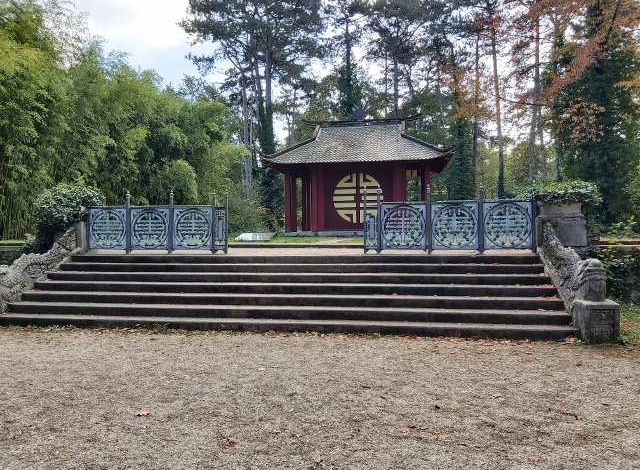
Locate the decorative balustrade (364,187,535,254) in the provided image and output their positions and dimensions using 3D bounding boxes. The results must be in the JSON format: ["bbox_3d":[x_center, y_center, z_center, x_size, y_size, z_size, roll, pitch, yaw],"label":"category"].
[{"bbox_3d":[2.394,-0.288,9.041,3.150,1.310,0.120,0,2,9],"label":"decorative balustrade"}]

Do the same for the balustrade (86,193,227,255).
[{"bbox_3d":[-3.435,-0.243,9.982,3.160,1.310,0.120,0,2,9],"label":"balustrade"}]

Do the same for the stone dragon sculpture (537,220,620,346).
[{"bbox_3d":[3.916,0.596,7.411,0.480,1.600,2.090,0,2,9],"label":"stone dragon sculpture"}]

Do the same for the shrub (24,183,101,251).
[{"bbox_3d":[-5.399,-0.343,10.309,1.460,1.460,1.250,0,2,9],"label":"shrub"}]

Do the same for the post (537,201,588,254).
[{"bbox_3d":[4.318,-0.148,8.742,0.760,0.980,0.750,0,2,9],"label":"post"}]

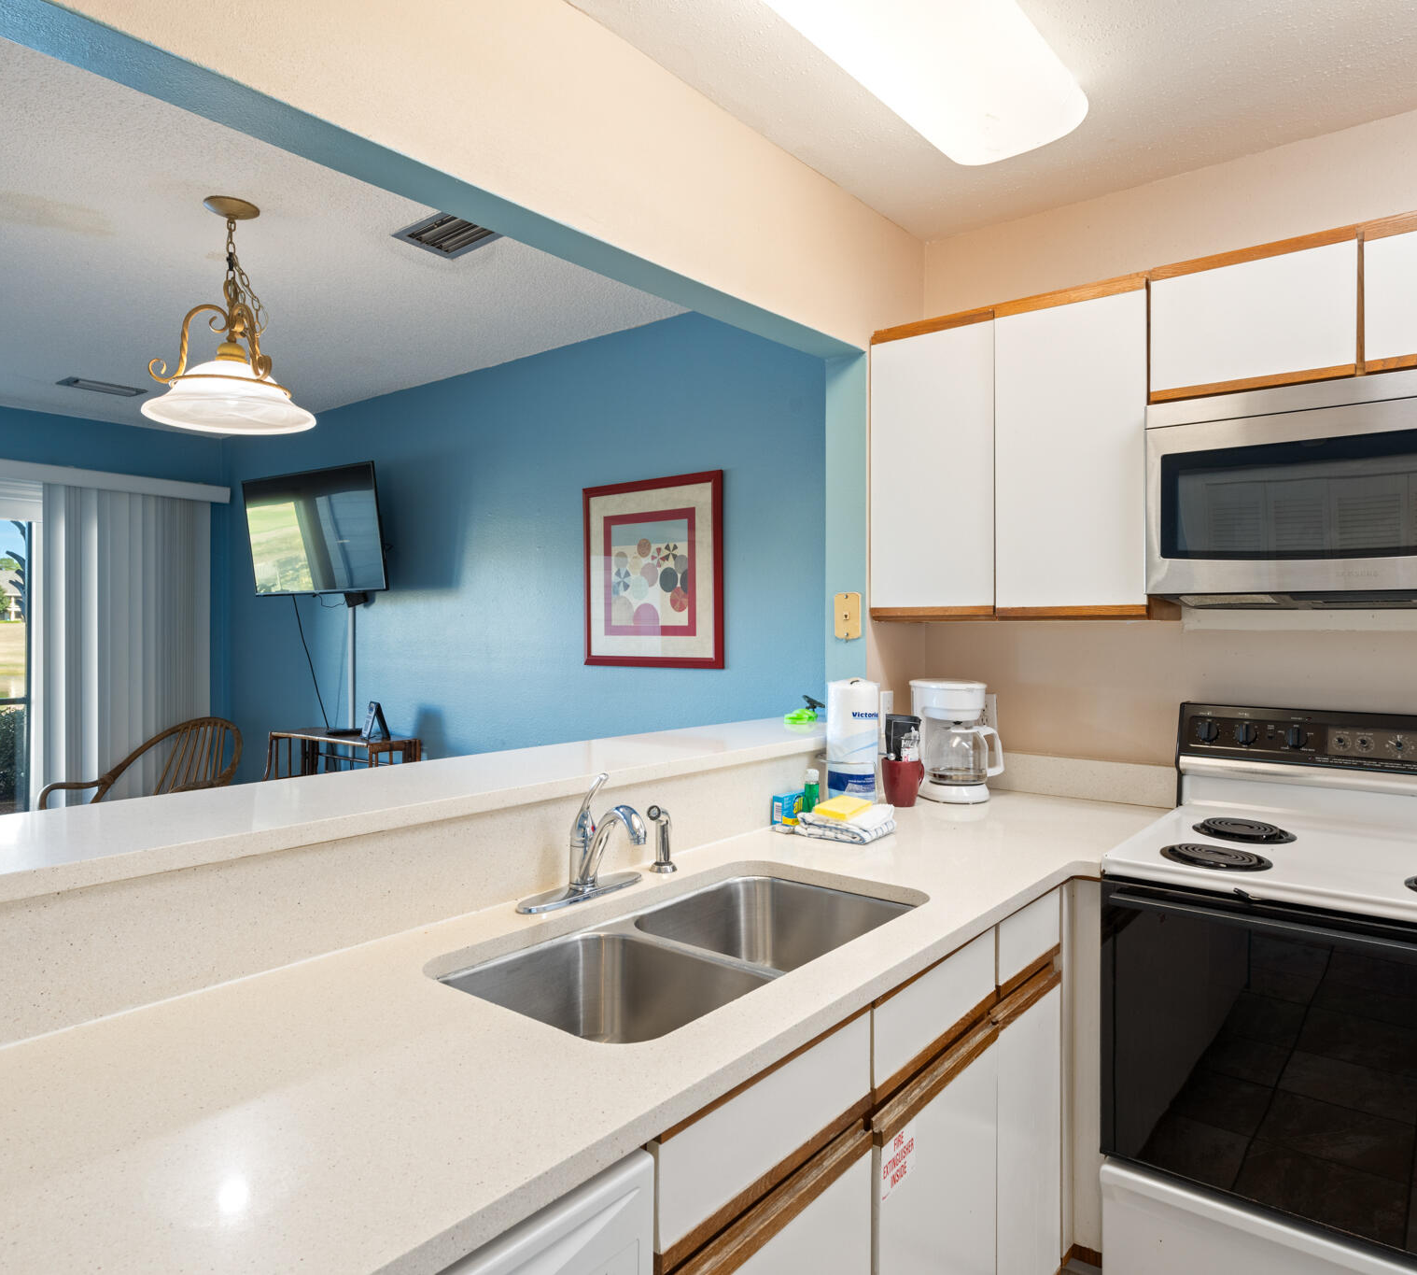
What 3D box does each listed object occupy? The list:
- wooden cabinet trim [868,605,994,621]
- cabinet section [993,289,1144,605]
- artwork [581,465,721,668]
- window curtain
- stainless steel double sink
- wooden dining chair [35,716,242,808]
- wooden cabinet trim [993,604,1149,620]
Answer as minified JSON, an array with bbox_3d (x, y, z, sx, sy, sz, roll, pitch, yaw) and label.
[{"bbox_3d":[0.561,-0.060,2.405,0.325,0.030,0.022,1,1,39],"label":"wooden cabinet trim"},{"bbox_3d":[0.918,-0.411,2.307,0.341,0.709,0.320,0,1,39],"label":"cabinet section"},{"bbox_3d":[-0.210,-0.230,3.461,0.675,0.685,0.030,1,1,39],"label":"artwork"},{"bbox_3d":[-3.068,0.244,5.073,0.100,2.070,0.810,1,1,39],"label":"window curtain"},{"bbox_3d":[0.000,0.550,1.422,0.420,0.210,0.790,0,1,39],"label":"stainless steel double sink"},{"bbox_3d":[-2.610,0.859,4.559,0.630,0.900,0.660,0,1,12],"label":"wooden dining chair"},{"bbox_3d":[0.828,-0.058,2.192,0.338,0.030,0.022,1,1,39],"label":"wooden cabinet trim"}]

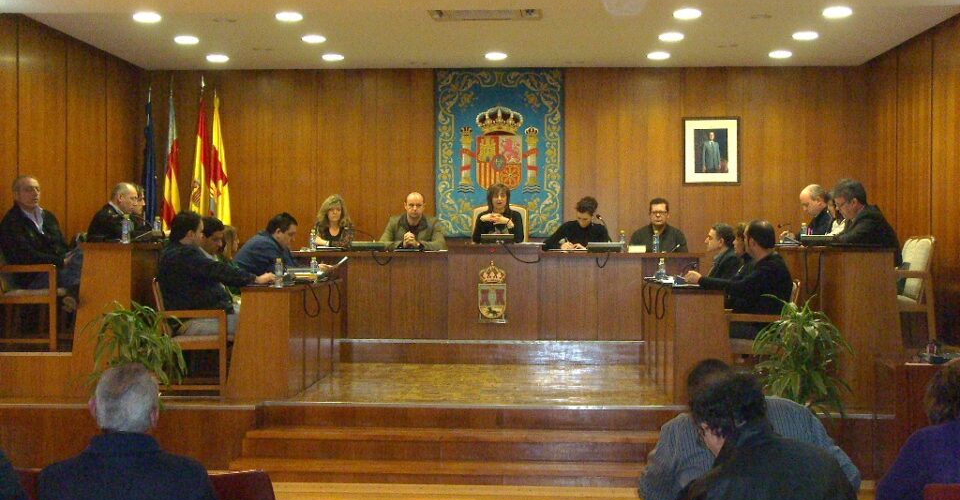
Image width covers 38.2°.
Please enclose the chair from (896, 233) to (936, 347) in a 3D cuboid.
[{"bbox_3d":[2.820,0.323,9.750,0.570,0.820,0.570,0,0,-5],"label":"chair"}]

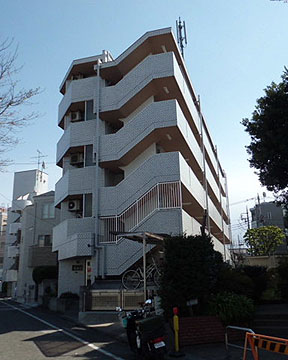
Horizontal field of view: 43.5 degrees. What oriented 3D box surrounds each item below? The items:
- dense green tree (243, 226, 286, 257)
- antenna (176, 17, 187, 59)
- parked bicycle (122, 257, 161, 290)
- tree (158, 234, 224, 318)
[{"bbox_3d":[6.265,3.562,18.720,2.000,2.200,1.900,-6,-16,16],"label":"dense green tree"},{"bbox_3d":[2.431,-8.821,23.301,0.700,4.000,0.700,-6,-16,16],"label":"antenna"},{"bbox_3d":[0.222,3.236,12.489,1.780,1.100,0.550,-5,-16,12],"label":"parked bicycle"},{"bbox_3d":[1.262,2.566,9.897,1.550,2.170,1.450,-6,-16,16],"label":"tree"}]

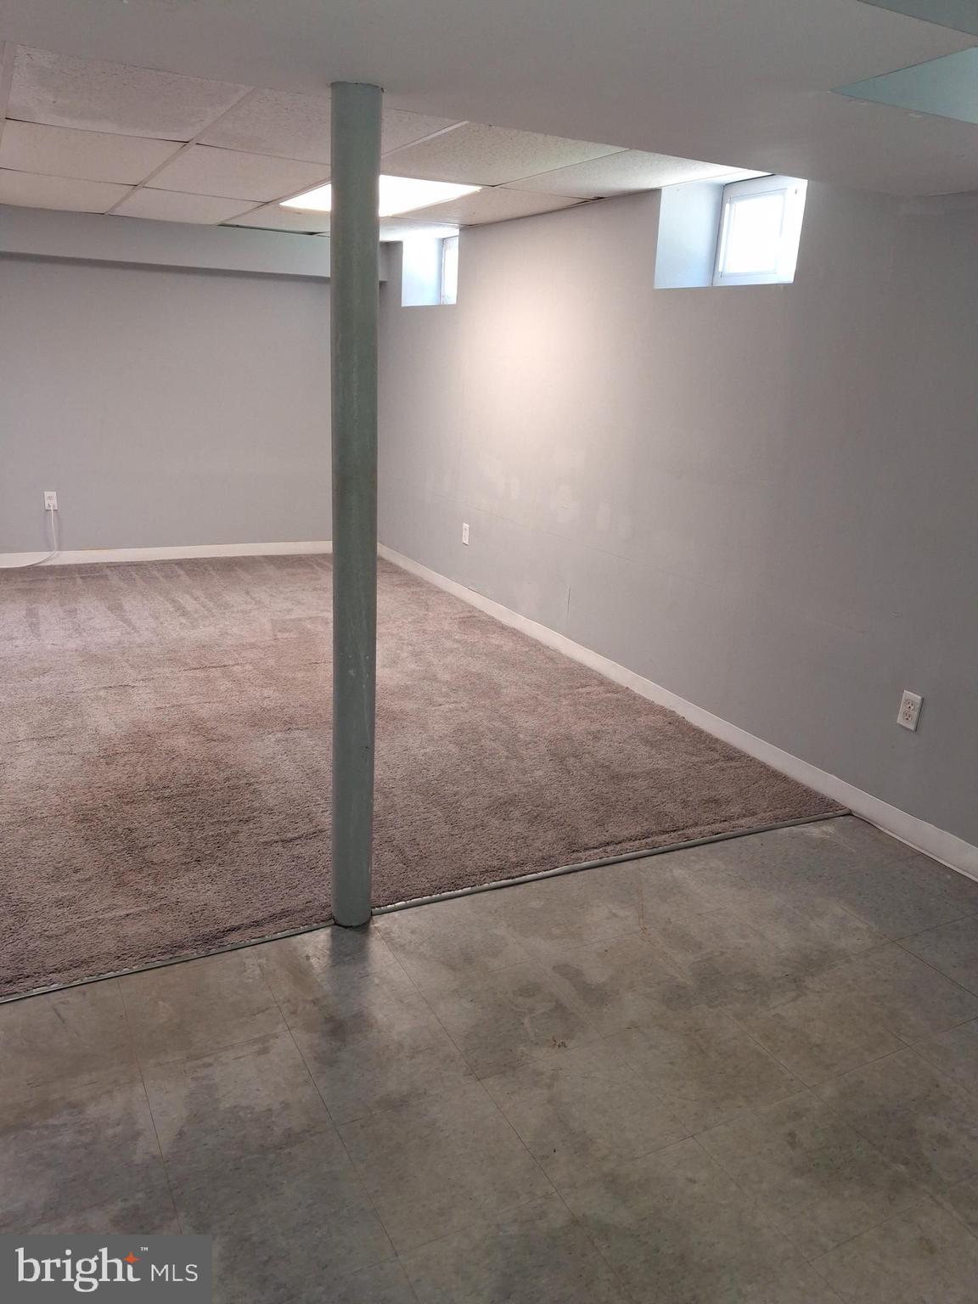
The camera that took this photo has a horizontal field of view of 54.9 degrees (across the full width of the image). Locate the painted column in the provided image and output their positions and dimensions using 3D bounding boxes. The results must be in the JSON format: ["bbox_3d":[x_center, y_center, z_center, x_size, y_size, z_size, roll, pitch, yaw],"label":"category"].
[{"bbox_3d":[-0.311,-0.220,2.174,0.101,1.908,0.101,3,17,-1],"label":"painted column"}]

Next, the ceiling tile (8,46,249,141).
[{"bbox_3d":[-1.115,-1.667,2.839,0.600,0.020,0.924,-6,20,-27],"label":"ceiling tile"}]

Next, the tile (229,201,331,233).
[{"bbox_3d":[-1.091,-2.442,5.321,0.600,0.020,1.209,-6,20,-27],"label":"tile"}]

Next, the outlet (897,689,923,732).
[{"bbox_3d":[1.298,0.181,2.908,0.010,0.115,0.070,-6,20,-27],"label":"outlet"}]

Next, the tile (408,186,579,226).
[{"bbox_3d":[-0.045,-2.144,4.543,0.474,0.020,1.209,-6,20,-27],"label":"tile"}]

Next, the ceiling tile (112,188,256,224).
[{"bbox_3d":[-1.631,-2.383,5.045,0.600,0.020,1.209,-6,20,-27],"label":"ceiling tile"}]

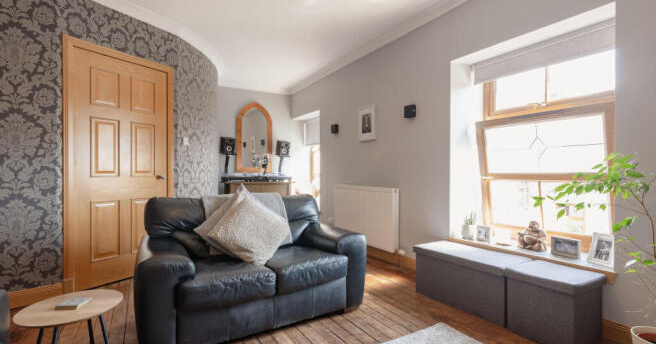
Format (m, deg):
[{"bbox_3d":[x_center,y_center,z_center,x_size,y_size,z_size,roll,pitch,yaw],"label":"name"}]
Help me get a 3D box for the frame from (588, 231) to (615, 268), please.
[{"bbox_3d":[1.719,0.485,1.937,0.028,0.190,0.128,14,-3,-12],"label":"frame"}]

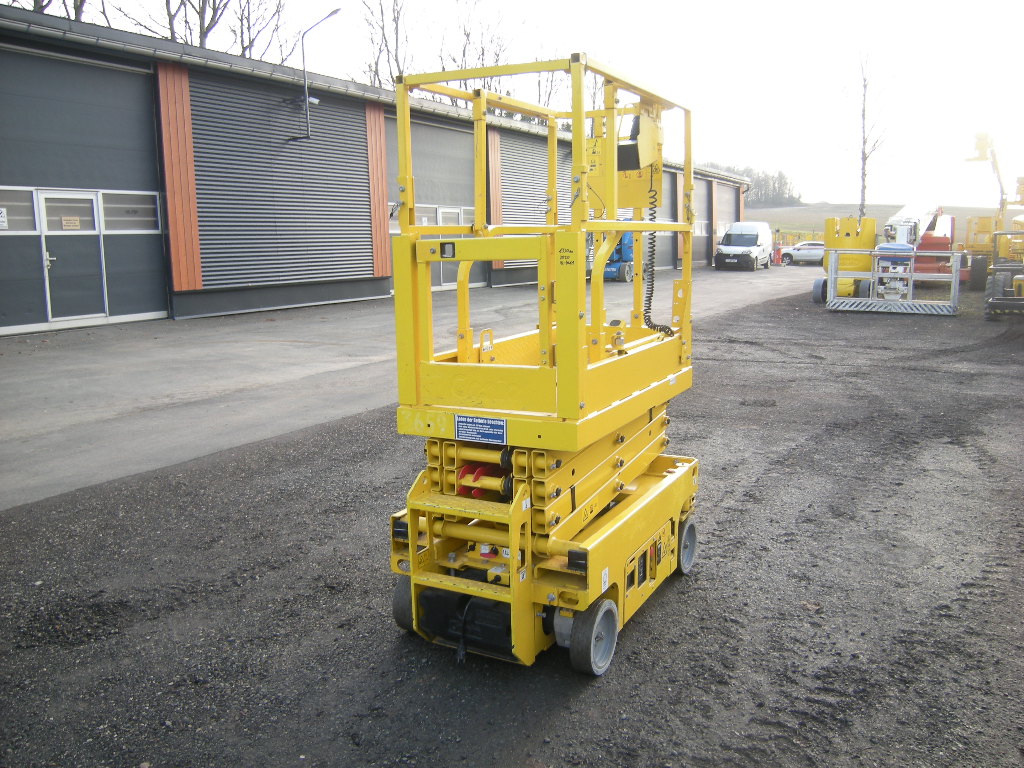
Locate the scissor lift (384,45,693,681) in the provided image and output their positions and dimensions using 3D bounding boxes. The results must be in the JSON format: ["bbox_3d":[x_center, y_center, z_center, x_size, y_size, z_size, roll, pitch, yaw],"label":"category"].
[{"bbox_3d":[0.156,-0.103,3.171,0.770,1.980,1.420,4,11,28],"label":"scissor lift"}]

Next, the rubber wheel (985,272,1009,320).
[{"bbox_3d":[8.114,-1.452,13.900,0.310,0.760,0.760,5,11,34],"label":"rubber wheel"}]

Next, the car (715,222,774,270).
[{"bbox_3d":[10.470,-6.220,37.450,1.830,2.100,4.550,3,10,27],"label":"car"}]

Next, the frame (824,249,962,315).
[{"bbox_3d":[7.323,-1.948,15.900,2.330,1.170,0.880,5,11,26],"label":"frame"}]

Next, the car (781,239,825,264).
[{"bbox_3d":[18.311,-8.083,51.500,4.400,1.550,1.820,3,10,28],"label":"car"}]

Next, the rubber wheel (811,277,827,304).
[{"bbox_3d":[6.838,-2.044,18.300,0.210,0.560,0.560,6,12,40],"label":"rubber wheel"}]

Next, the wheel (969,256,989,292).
[{"bbox_3d":[12.040,-2.842,21.400,0.370,0.890,0.890,4,11,31],"label":"wheel"}]

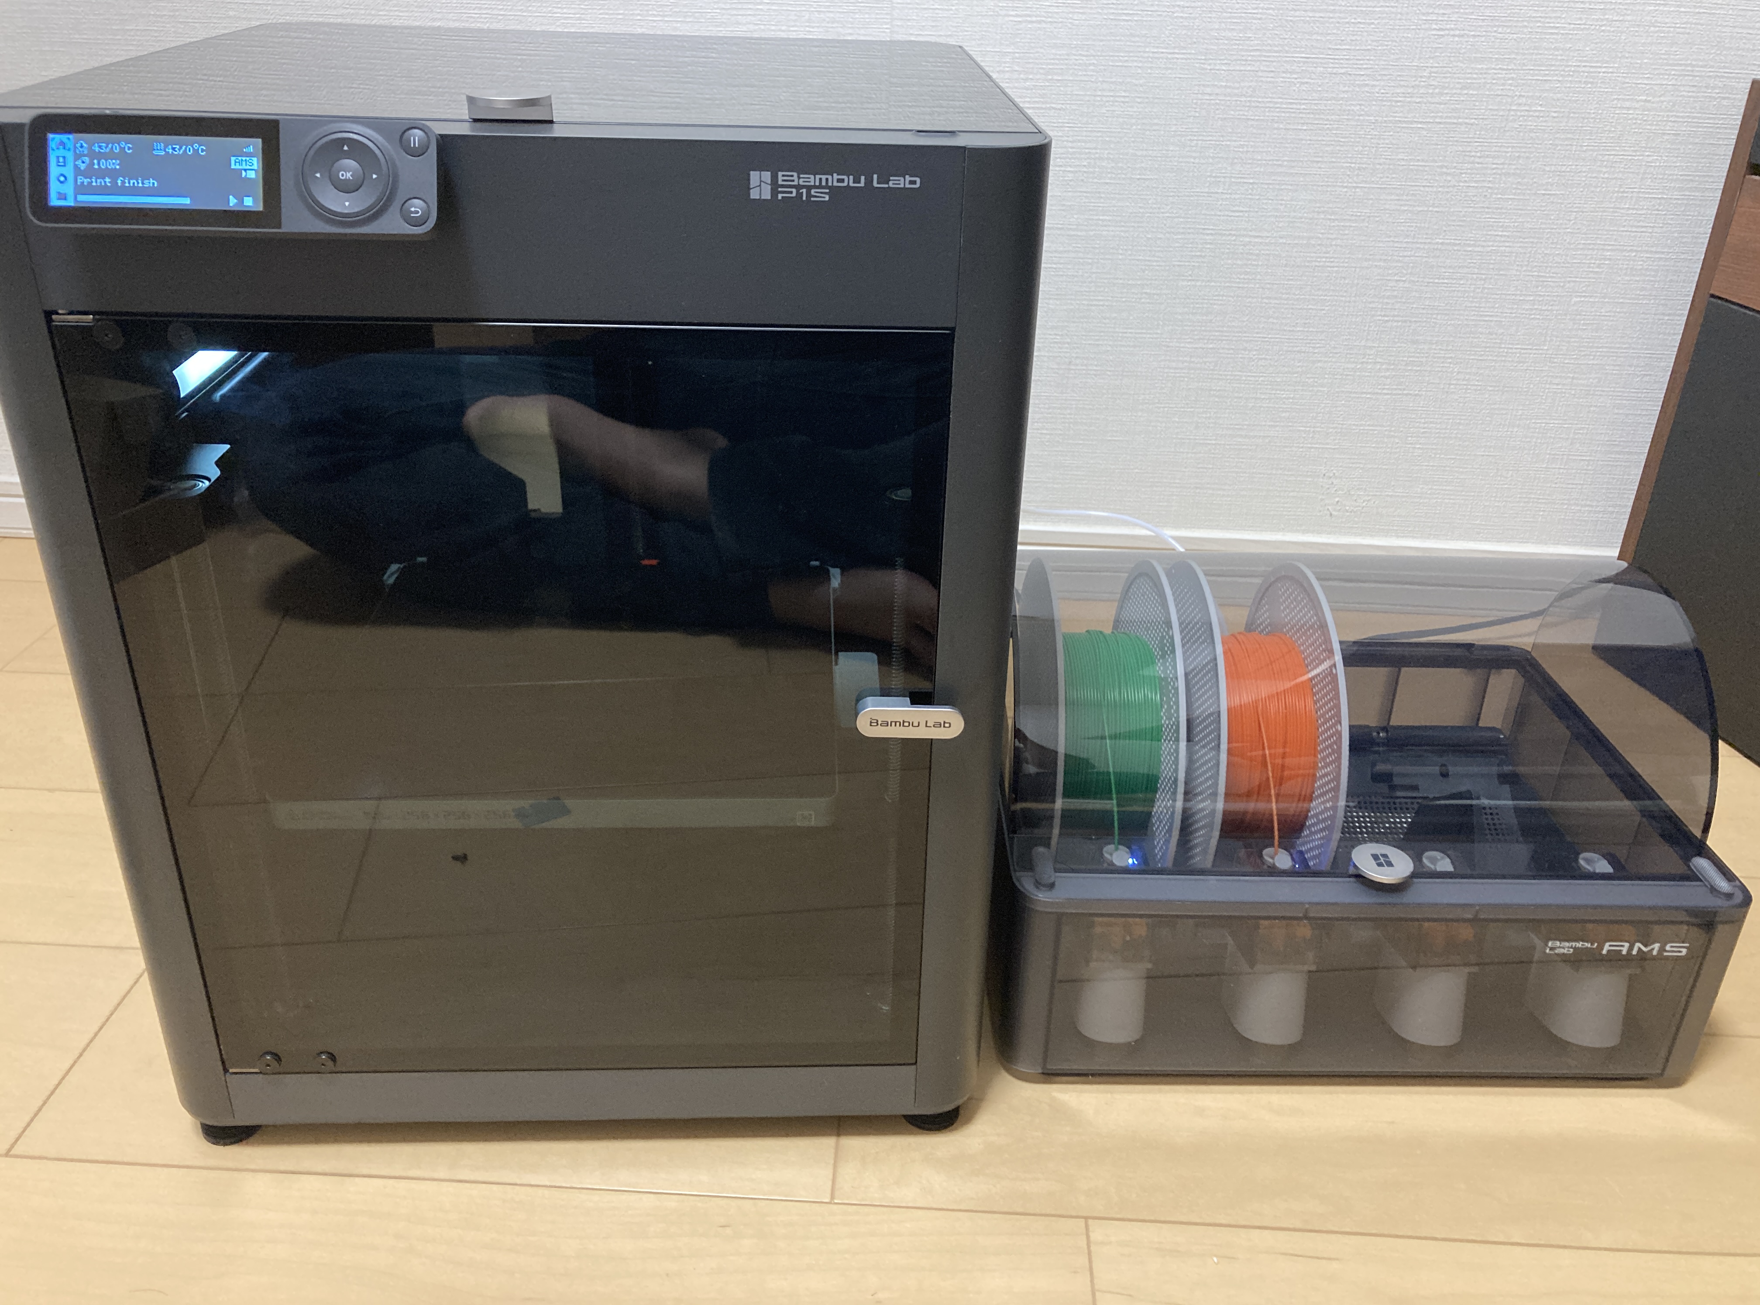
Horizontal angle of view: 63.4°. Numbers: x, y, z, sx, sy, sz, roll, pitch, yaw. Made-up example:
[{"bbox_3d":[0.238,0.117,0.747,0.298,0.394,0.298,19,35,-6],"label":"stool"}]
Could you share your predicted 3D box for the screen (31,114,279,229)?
[{"bbox_3d":[-0.241,-0.160,0.476,0.082,0.036,0.007,0,4,-3],"label":"screen"}]

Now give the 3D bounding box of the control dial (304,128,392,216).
[{"bbox_3d":[-0.178,-0.160,0.476,0.029,0.029,0.006,0,4,-3],"label":"control dial"}]

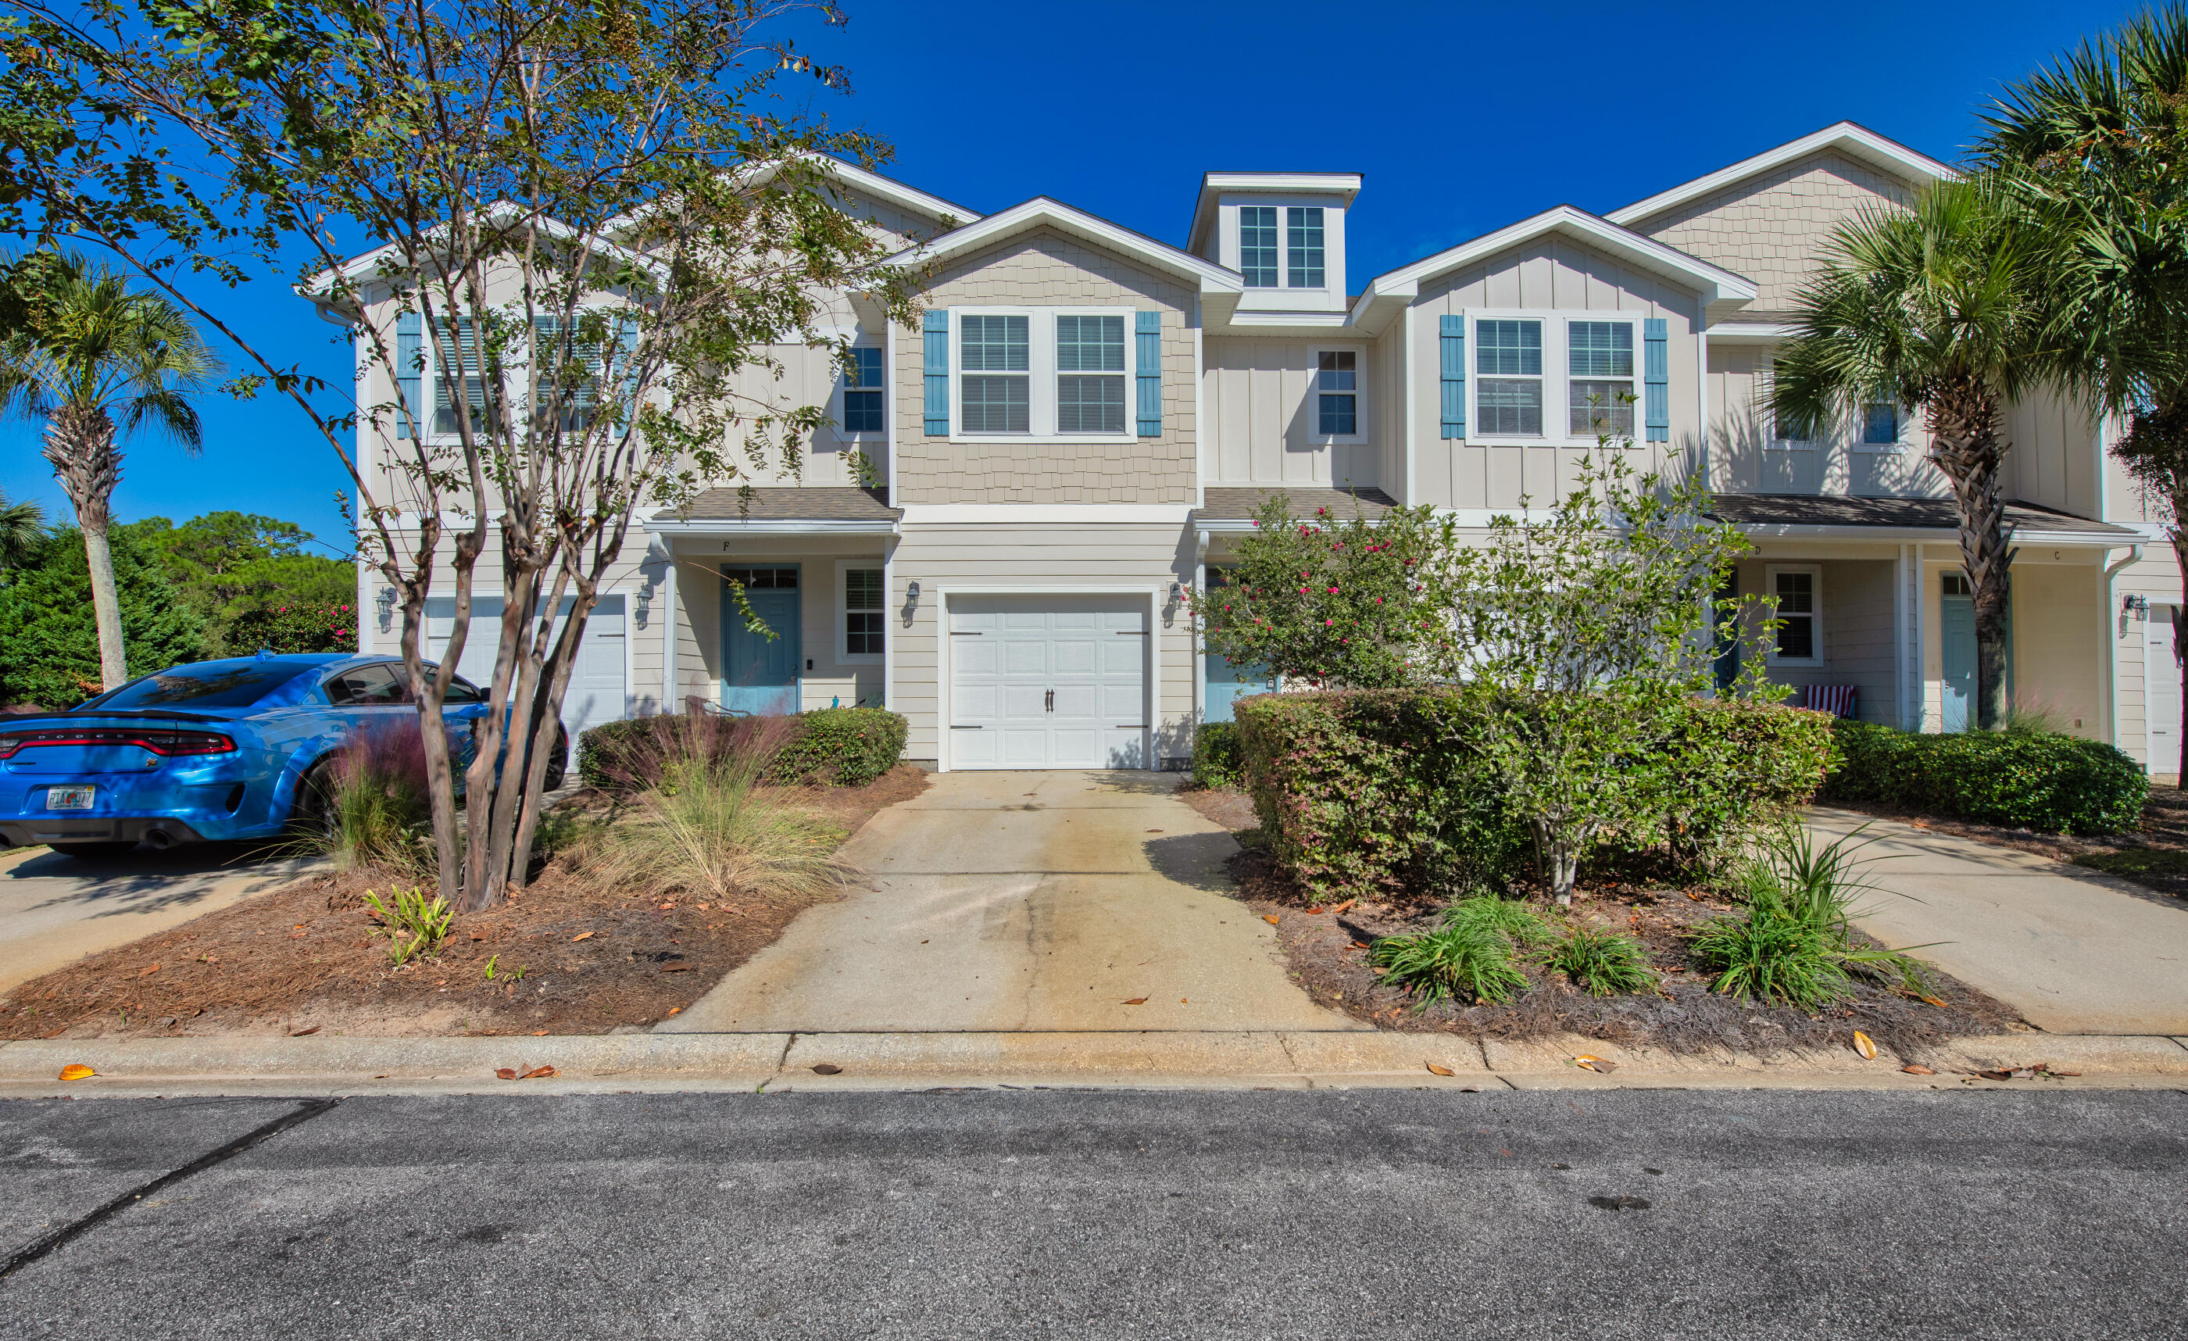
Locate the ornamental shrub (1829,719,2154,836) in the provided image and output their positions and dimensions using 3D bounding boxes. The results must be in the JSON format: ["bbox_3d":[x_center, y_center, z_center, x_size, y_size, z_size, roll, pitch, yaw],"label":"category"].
[{"bbox_3d":[8.020,0.920,9.620,1.400,0.800,2.500,0,0,-33],"label":"ornamental shrub"}]

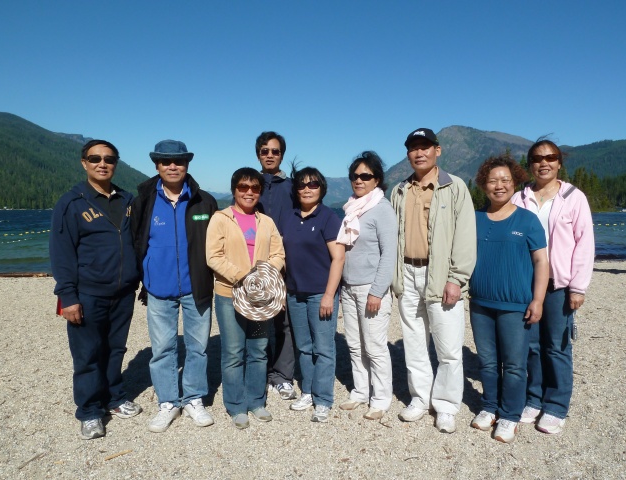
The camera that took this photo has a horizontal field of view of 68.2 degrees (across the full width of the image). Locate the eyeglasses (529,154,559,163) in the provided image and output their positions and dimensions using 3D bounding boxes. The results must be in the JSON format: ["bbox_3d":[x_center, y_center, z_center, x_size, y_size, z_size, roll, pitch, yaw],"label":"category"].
[{"bbox_3d":[1.369,-0.471,2.710,0.146,0.047,0.140,0,3,32],"label":"eyeglasses"}]

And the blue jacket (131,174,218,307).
[{"bbox_3d":[-0.806,0.003,2.690,0.490,0.750,0.300,-1,4,-15],"label":"blue jacket"}]

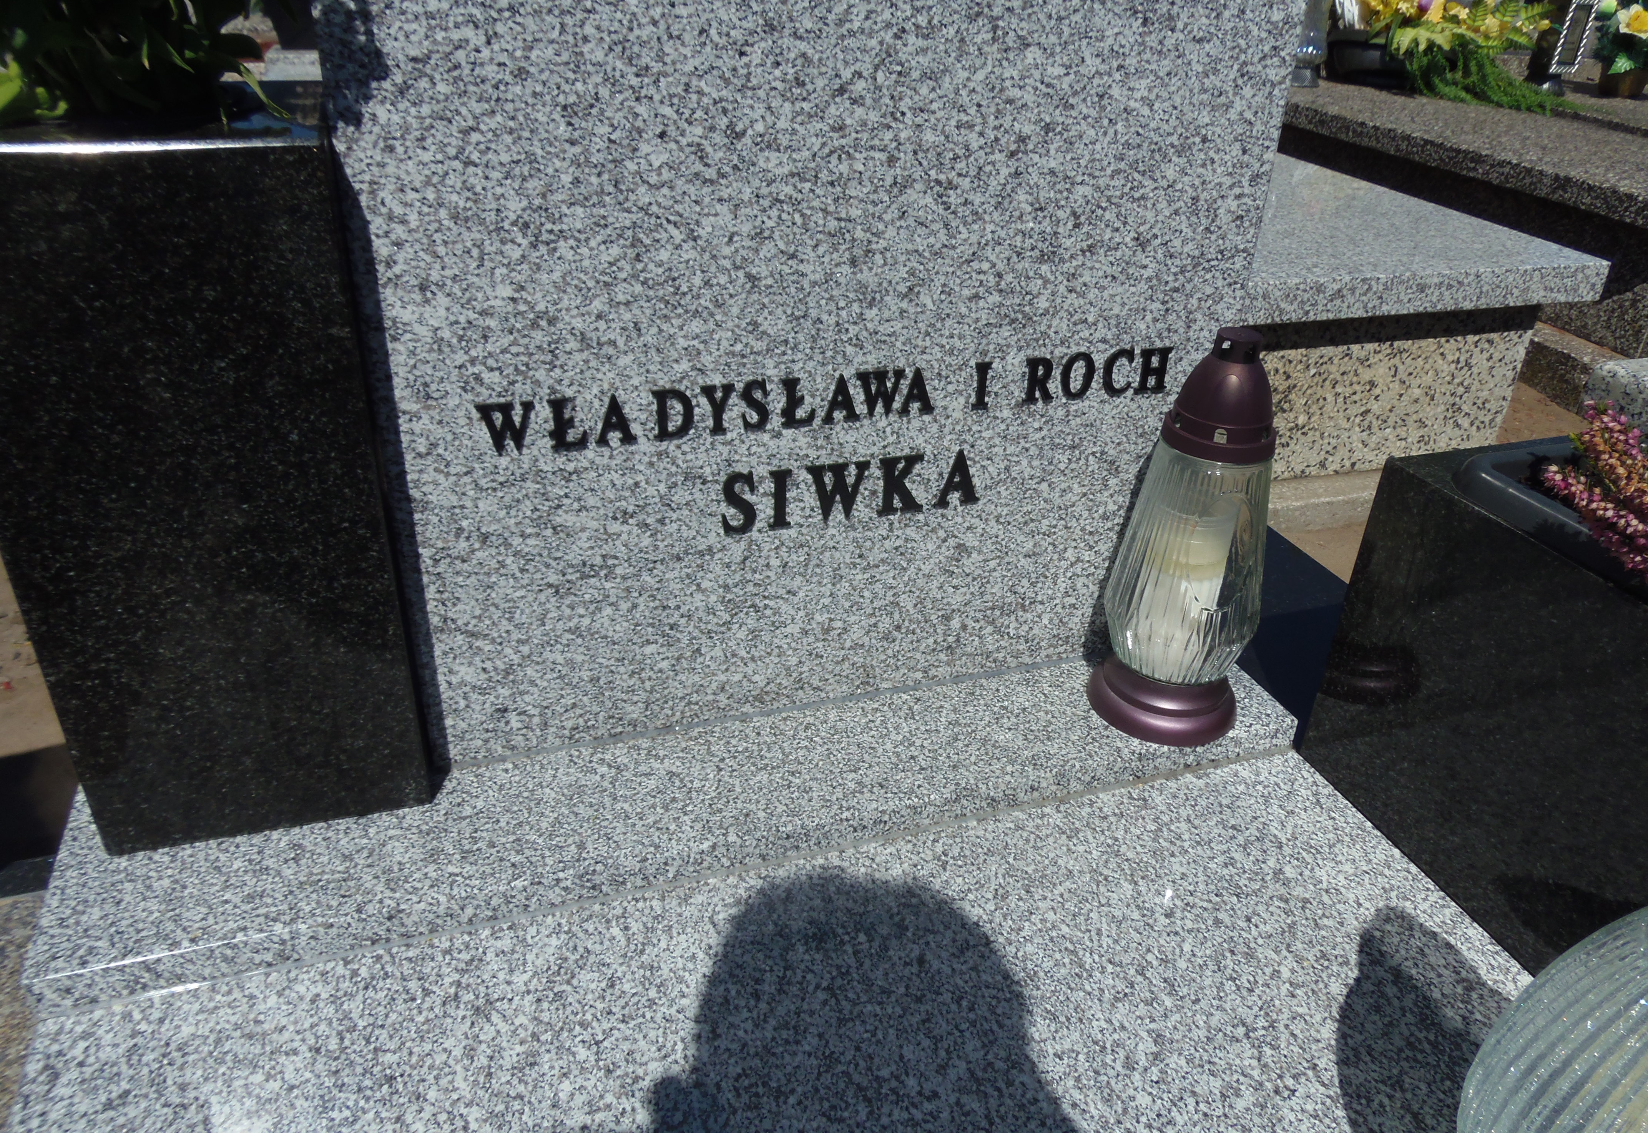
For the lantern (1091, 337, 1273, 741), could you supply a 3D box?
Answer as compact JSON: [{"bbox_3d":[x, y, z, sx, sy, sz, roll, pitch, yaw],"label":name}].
[{"bbox_3d":[0.283,-0.023,0.865,0.120,0.315,0.120,-4,30,-10],"label":"lantern"}]

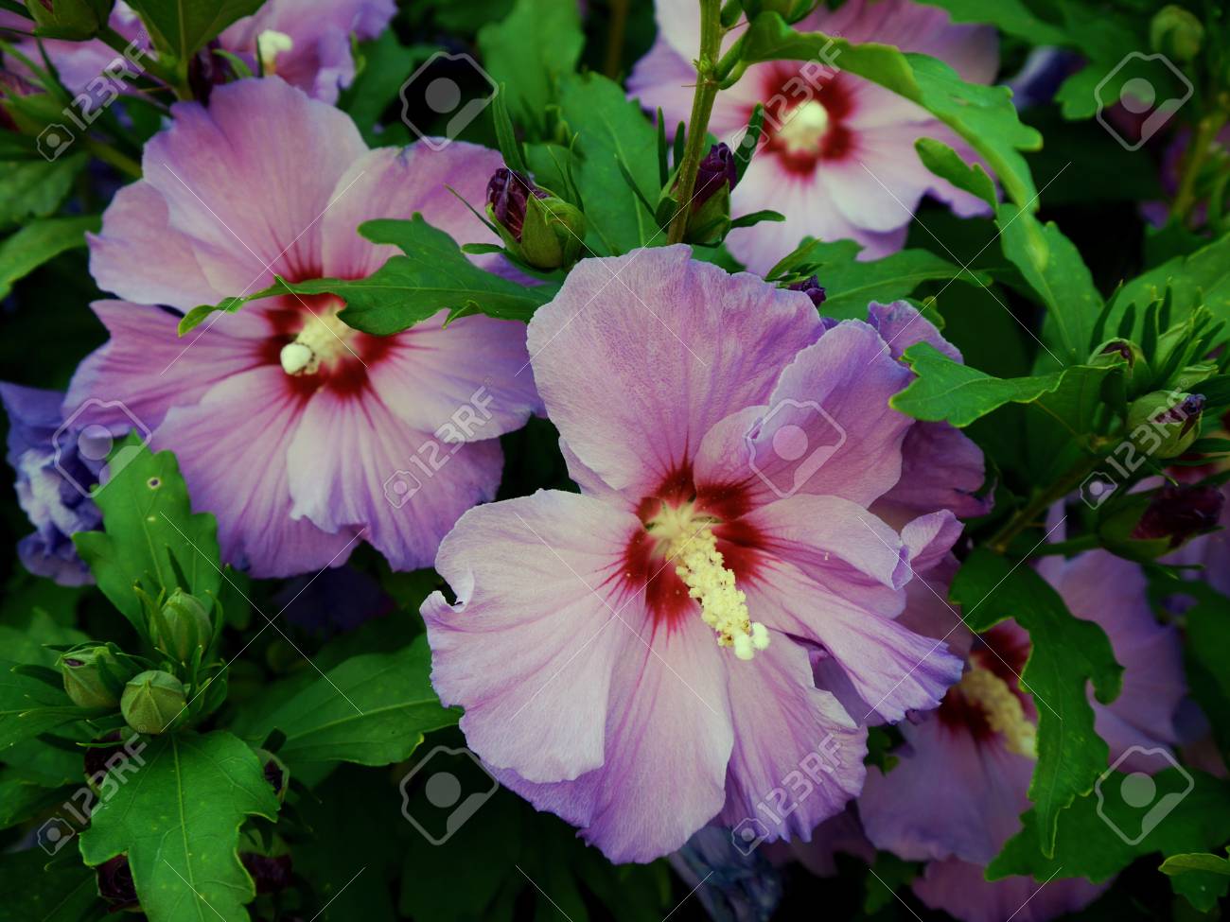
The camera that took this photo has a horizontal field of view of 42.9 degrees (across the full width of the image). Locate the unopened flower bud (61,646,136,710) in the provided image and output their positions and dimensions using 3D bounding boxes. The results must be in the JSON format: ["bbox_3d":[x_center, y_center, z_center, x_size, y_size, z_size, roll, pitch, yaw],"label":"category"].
[{"bbox_3d":[-0.116,0.048,0.350,0.017,0.013,0.013,27,-15,-33],"label":"unopened flower bud"}]

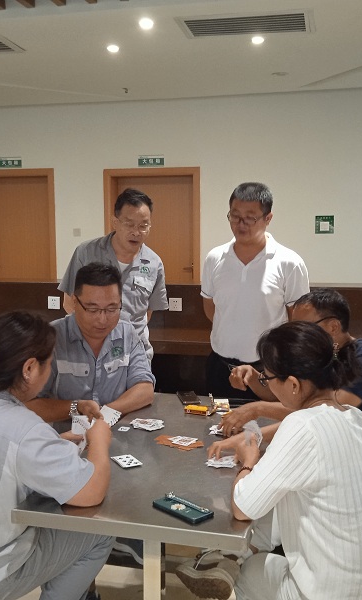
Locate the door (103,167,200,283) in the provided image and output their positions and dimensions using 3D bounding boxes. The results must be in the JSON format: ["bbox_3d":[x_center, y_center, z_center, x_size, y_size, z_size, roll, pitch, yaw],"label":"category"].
[{"bbox_3d":[-0.292,-0.340,6.817,1.027,2.042,0.150,2,7,14],"label":"door"}]

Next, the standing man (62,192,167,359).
[{"bbox_3d":[-0.314,0.300,3.057,0.520,1.610,0.420,-2,7,-21],"label":"standing man"}]

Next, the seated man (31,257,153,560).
[{"bbox_3d":[-0.307,0.515,2.488,0.520,1.310,0.620,-3,7,-25],"label":"seated man"}]

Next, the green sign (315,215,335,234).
[{"bbox_3d":[1.399,-0.732,6.287,0.180,0.183,0.015,2,7,14],"label":"green sign"}]

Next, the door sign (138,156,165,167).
[{"bbox_3d":[-0.302,-1.423,6.635,0.284,0.107,0.020,2,7,14],"label":"door sign"}]

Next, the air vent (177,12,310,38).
[{"bbox_3d":[0.424,-1.771,4.168,0.800,0.040,0.430,2,7,14],"label":"air vent"}]

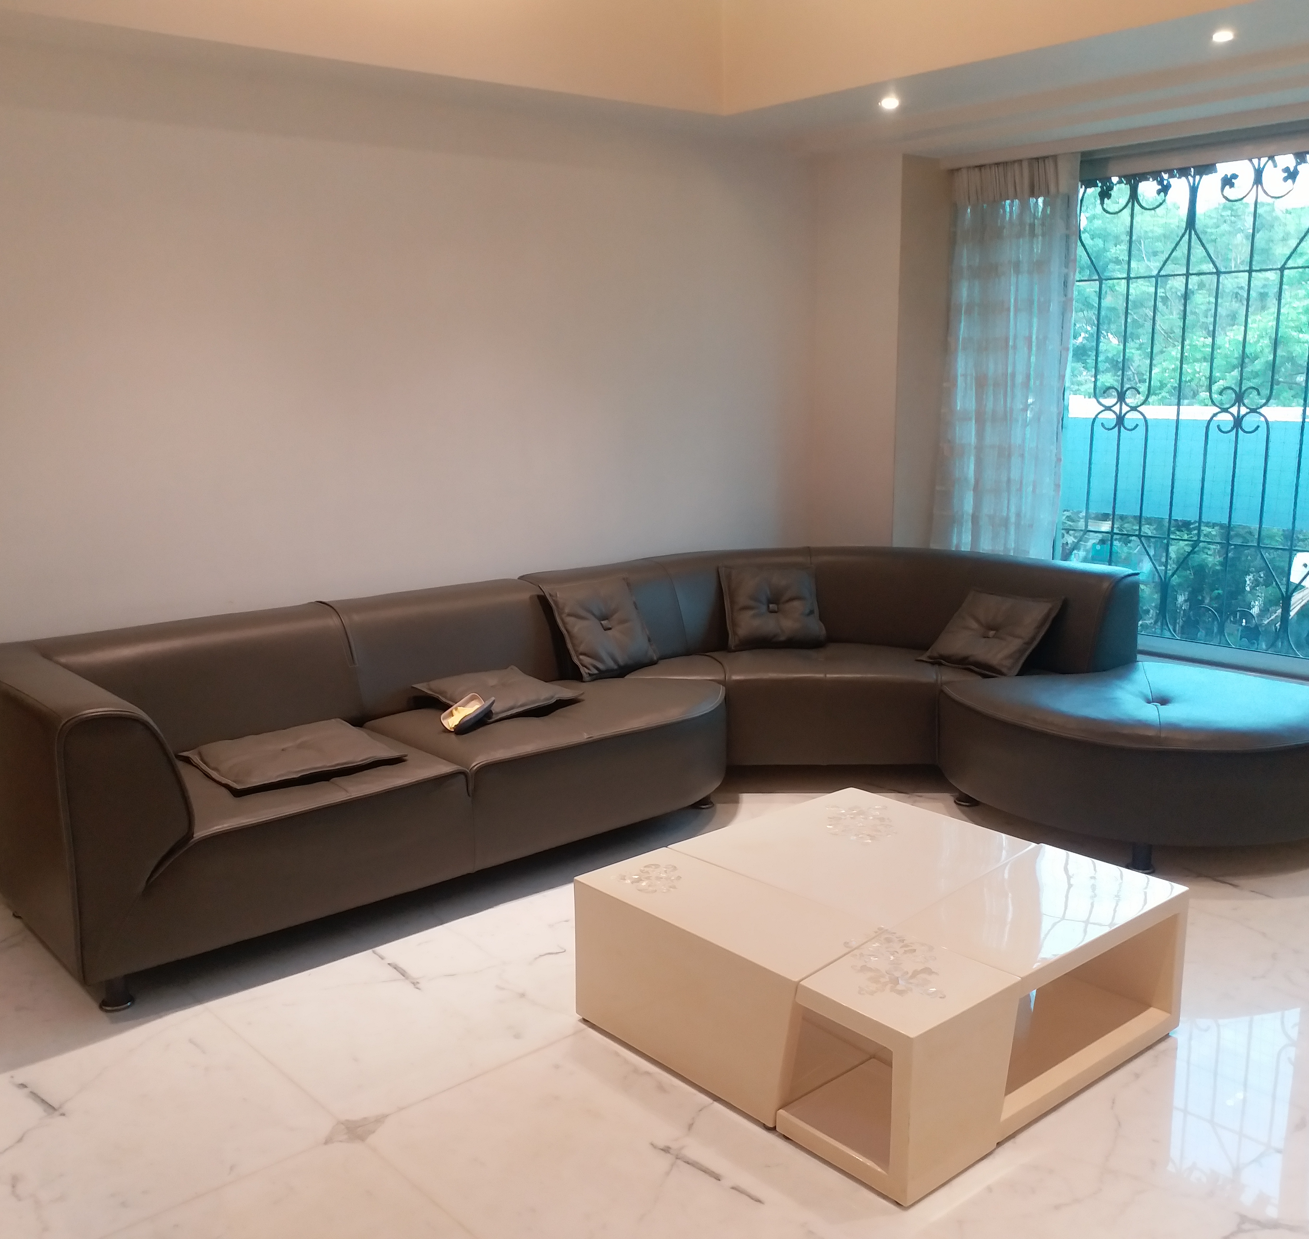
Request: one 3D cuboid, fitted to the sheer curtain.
[{"bbox_3d":[1.414,-0.881,5.326,0.116,1.929,0.595,-10,14,-41],"label":"sheer curtain"}]

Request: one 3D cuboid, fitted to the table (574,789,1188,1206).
[{"bbox_3d":[0.495,0.757,2.901,0.958,0.341,0.958,-10,14,-40],"label":"table"}]

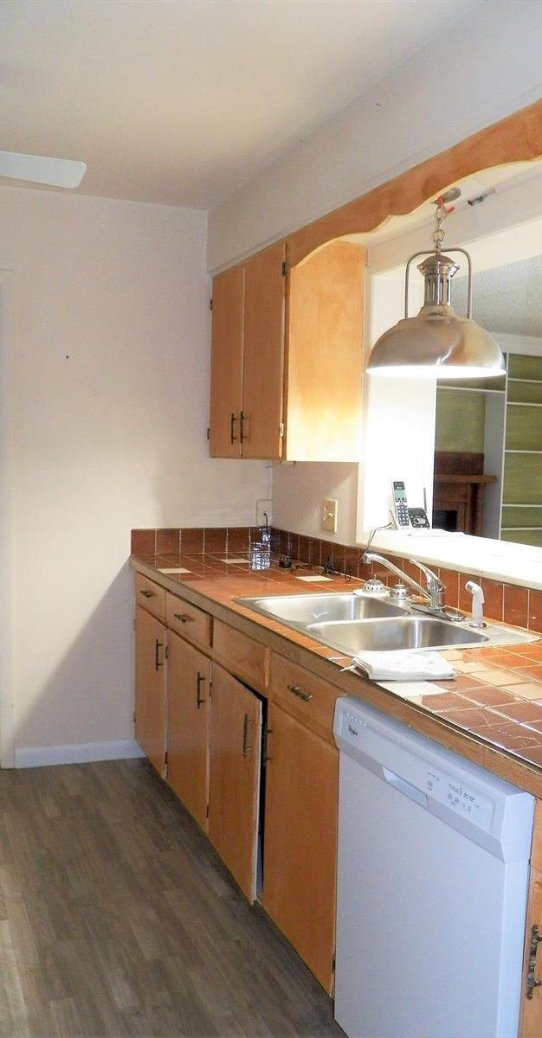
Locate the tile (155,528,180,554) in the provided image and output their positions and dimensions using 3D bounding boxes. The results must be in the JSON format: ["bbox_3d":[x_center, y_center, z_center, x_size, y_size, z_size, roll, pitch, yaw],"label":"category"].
[{"bbox_3d":[-0.458,0.103,3.732,0.109,0.110,0.010,-1,5,-24],"label":"tile"}]

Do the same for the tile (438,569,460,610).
[{"bbox_3d":[0.578,0.224,2.700,0.010,0.112,0.106,-1,5,-23],"label":"tile"}]

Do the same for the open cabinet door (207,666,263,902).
[{"bbox_3d":[-0.115,0.800,2.634,0.020,0.610,0.465,-1,5,-20],"label":"open cabinet door"}]

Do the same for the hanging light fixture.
[{"bbox_3d":[0.491,-0.692,2.465,0.408,0.519,0.408,1,5,0],"label":"hanging light fixture"}]

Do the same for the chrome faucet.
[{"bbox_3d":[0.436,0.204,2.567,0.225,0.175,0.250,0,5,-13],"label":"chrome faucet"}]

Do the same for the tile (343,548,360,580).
[{"bbox_3d":[0.311,0.161,3.225,0.010,0.110,0.101,-1,5,-24],"label":"tile"}]

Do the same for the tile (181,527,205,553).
[{"bbox_3d":[-0.355,0.101,3.776,0.109,0.110,0.010,-1,5,-24],"label":"tile"}]

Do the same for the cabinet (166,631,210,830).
[{"bbox_3d":[-0.063,0.735,3.131,0.526,0.593,0.482,-1,5,-24],"label":"cabinet"}]

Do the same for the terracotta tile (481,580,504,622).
[{"bbox_3d":[0.662,0.241,2.504,0.010,0.112,0.106,-1,5,-23],"label":"terracotta tile"}]

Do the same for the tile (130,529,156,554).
[{"bbox_3d":[-0.560,0.106,3.687,0.109,0.110,0.010,-1,5,-24],"label":"tile"}]

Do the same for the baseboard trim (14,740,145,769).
[{"bbox_3d":[-0.845,1.053,3.781,0.590,0.086,0.014,-1,5,-23],"label":"baseboard trim"}]

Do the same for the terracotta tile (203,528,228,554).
[{"bbox_3d":[-0.257,0.105,3.949,0.108,0.114,0.010,-1,5,-23],"label":"terracotta tile"}]

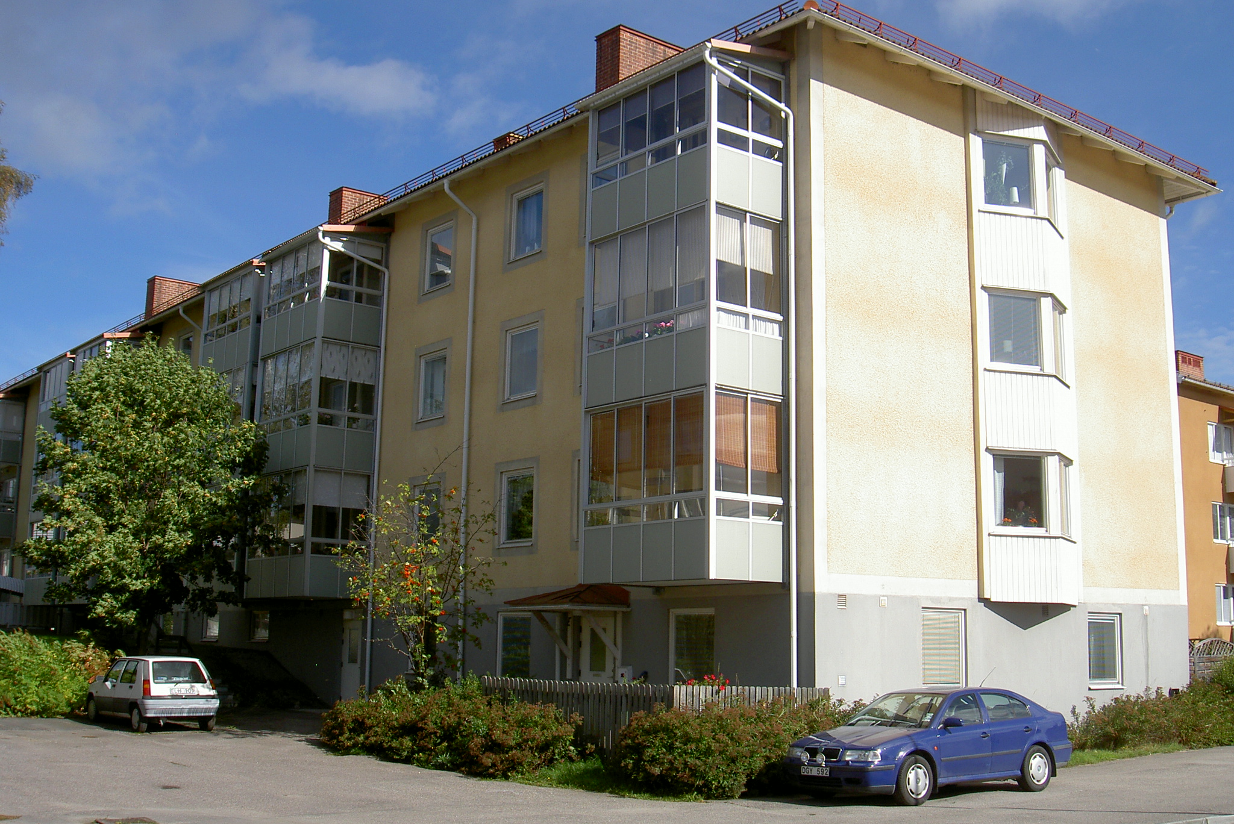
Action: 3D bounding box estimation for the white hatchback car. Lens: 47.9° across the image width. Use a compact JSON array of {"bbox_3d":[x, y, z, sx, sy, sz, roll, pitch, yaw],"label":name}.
[{"bbox_3d":[-9.242,5.494,27.503,1.580,1.400,3.590,8,-11,-38],"label":"white hatchback car"}]

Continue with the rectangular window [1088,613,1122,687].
[{"bbox_3d":[9.211,4.511,26.356,1.130,1.380,0.130,9,-12,-38],"label":"rectangular window"}]

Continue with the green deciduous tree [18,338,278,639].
[{"bbox_3d":[-10.987,2.152,32.500,5.900,7.800,6.000,9,-12,-38],"label":"green deciduous tree"}]

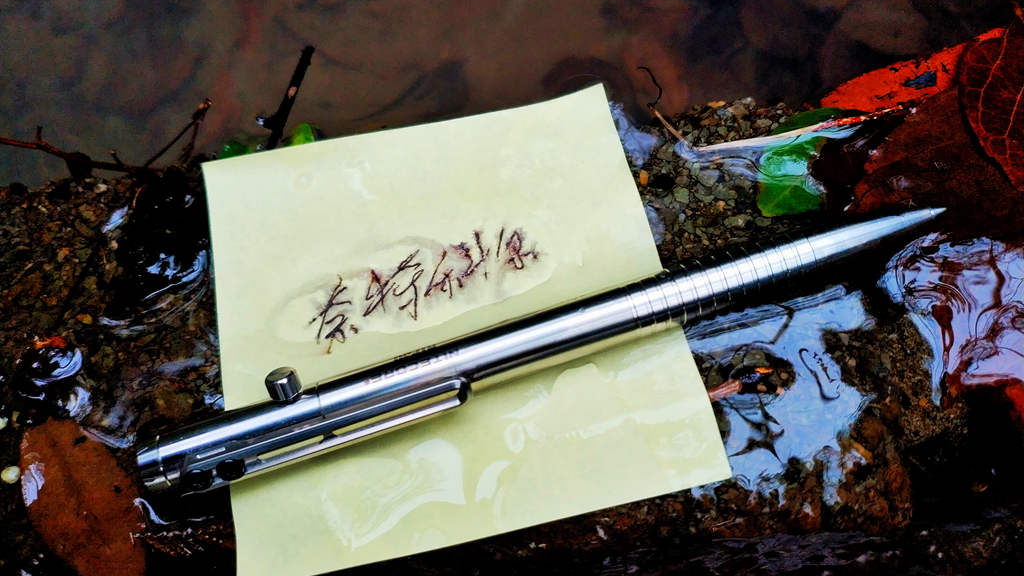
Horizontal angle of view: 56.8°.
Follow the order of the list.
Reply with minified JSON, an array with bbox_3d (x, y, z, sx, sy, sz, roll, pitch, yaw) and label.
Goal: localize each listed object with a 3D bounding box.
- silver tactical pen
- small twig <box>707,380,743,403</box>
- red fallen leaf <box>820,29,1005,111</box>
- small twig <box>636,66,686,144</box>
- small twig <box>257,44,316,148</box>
[{"bbox_3d":[0.008,0.006,0.150,0.137,0.011,0.013,-17,65,-6],"label":"silver tactical pen"},{"bbox_3d":[0.034,0.016,0.151,0.007,0.002,0.002,-21,66,-7],"label":"small twig"},{"bbox_3d":[0.077,-0.040,0.175,0.043,0.005,0.014,-24,66,-9],"label":"red fallen leaf"},{"bbox_3d":[0.027,-0.033,0.173,0.004,0.004,0.019,-21,66,-8],"label":"small twig"},{"bbox_3d":[-0.043,-0.036,0.177,0.005,0.004,0.022,15,66,9],"label":"small twig"}]

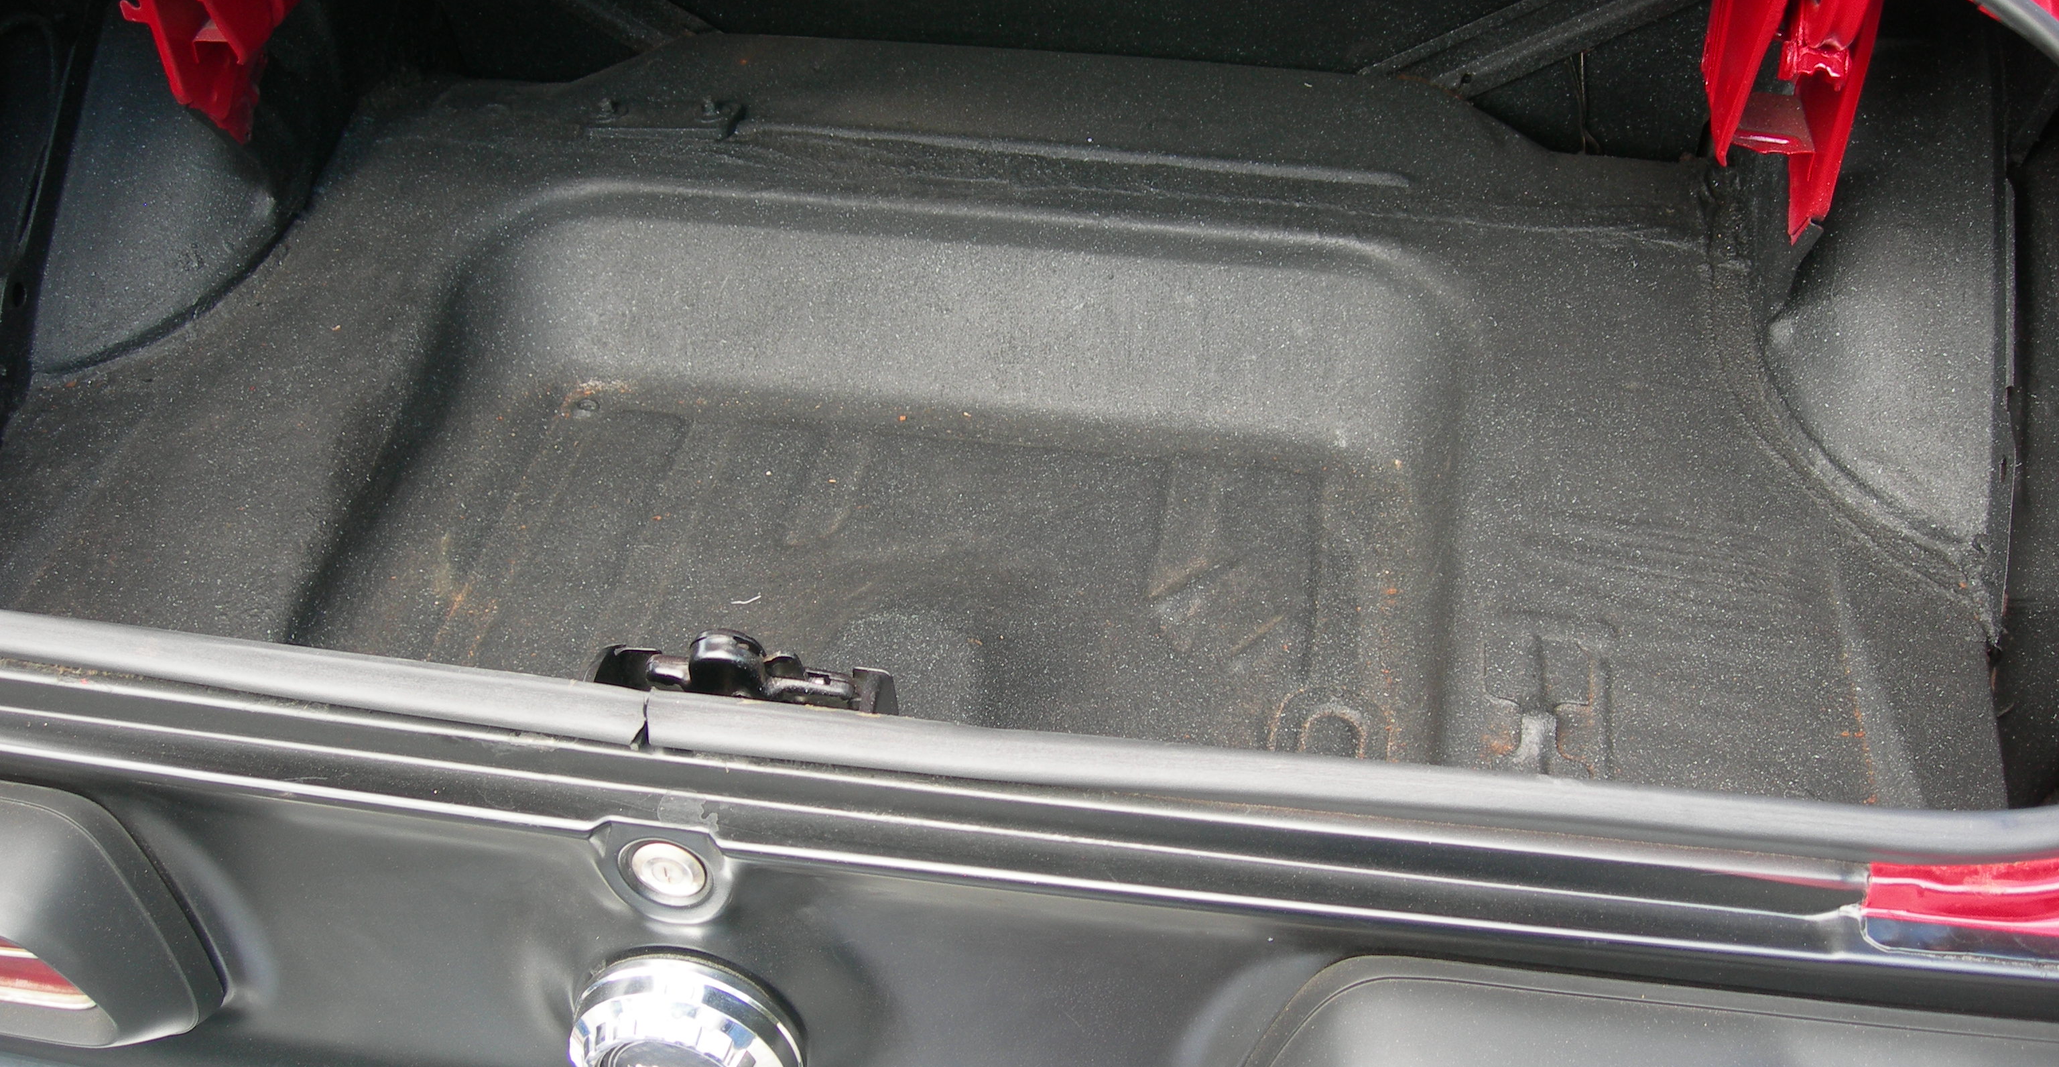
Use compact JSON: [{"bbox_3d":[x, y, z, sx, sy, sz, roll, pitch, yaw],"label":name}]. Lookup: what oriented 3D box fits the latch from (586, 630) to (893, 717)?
[{"bbox_3d":[-0.131,0.077,1.040,0.135,0.056,0.052,5,41,11],"label":"latch"}]

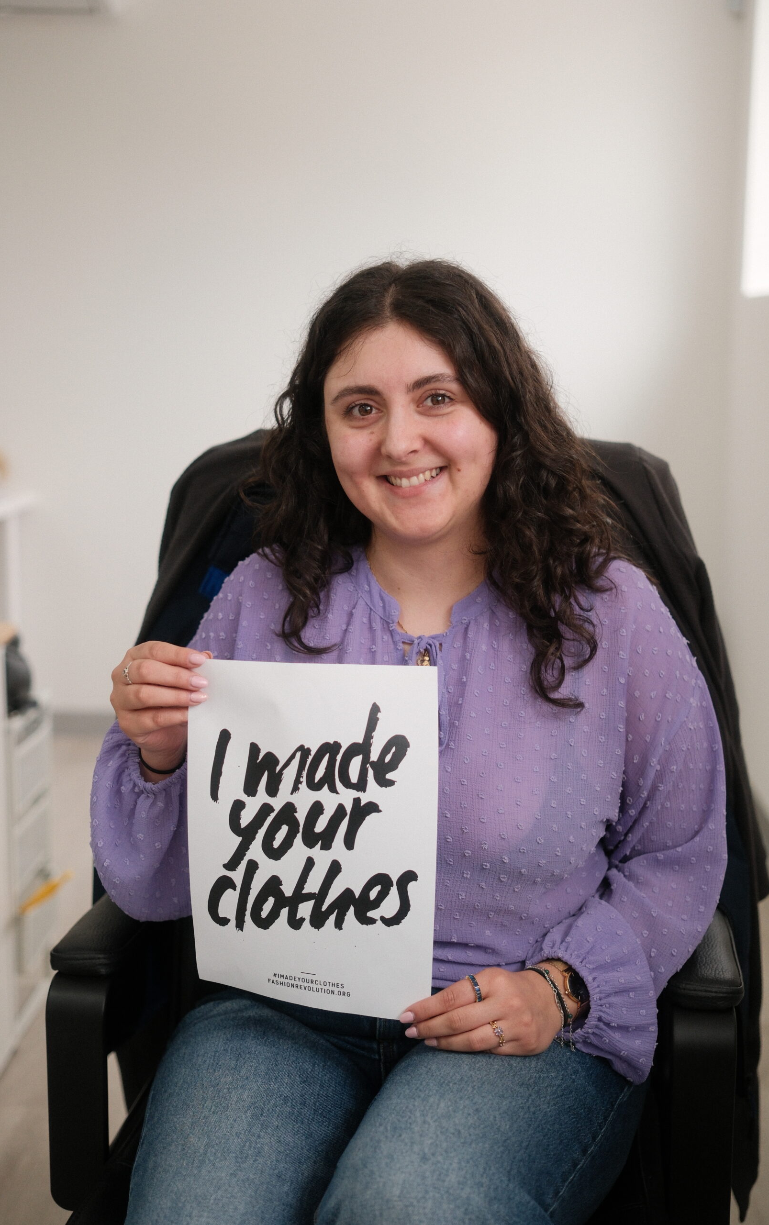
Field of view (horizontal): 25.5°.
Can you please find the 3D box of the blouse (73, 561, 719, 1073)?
[{"bbox_3d":[0.032,0.167,1.579,0.560,0.450,0.350,1,8,9],"label":"blouse"}]

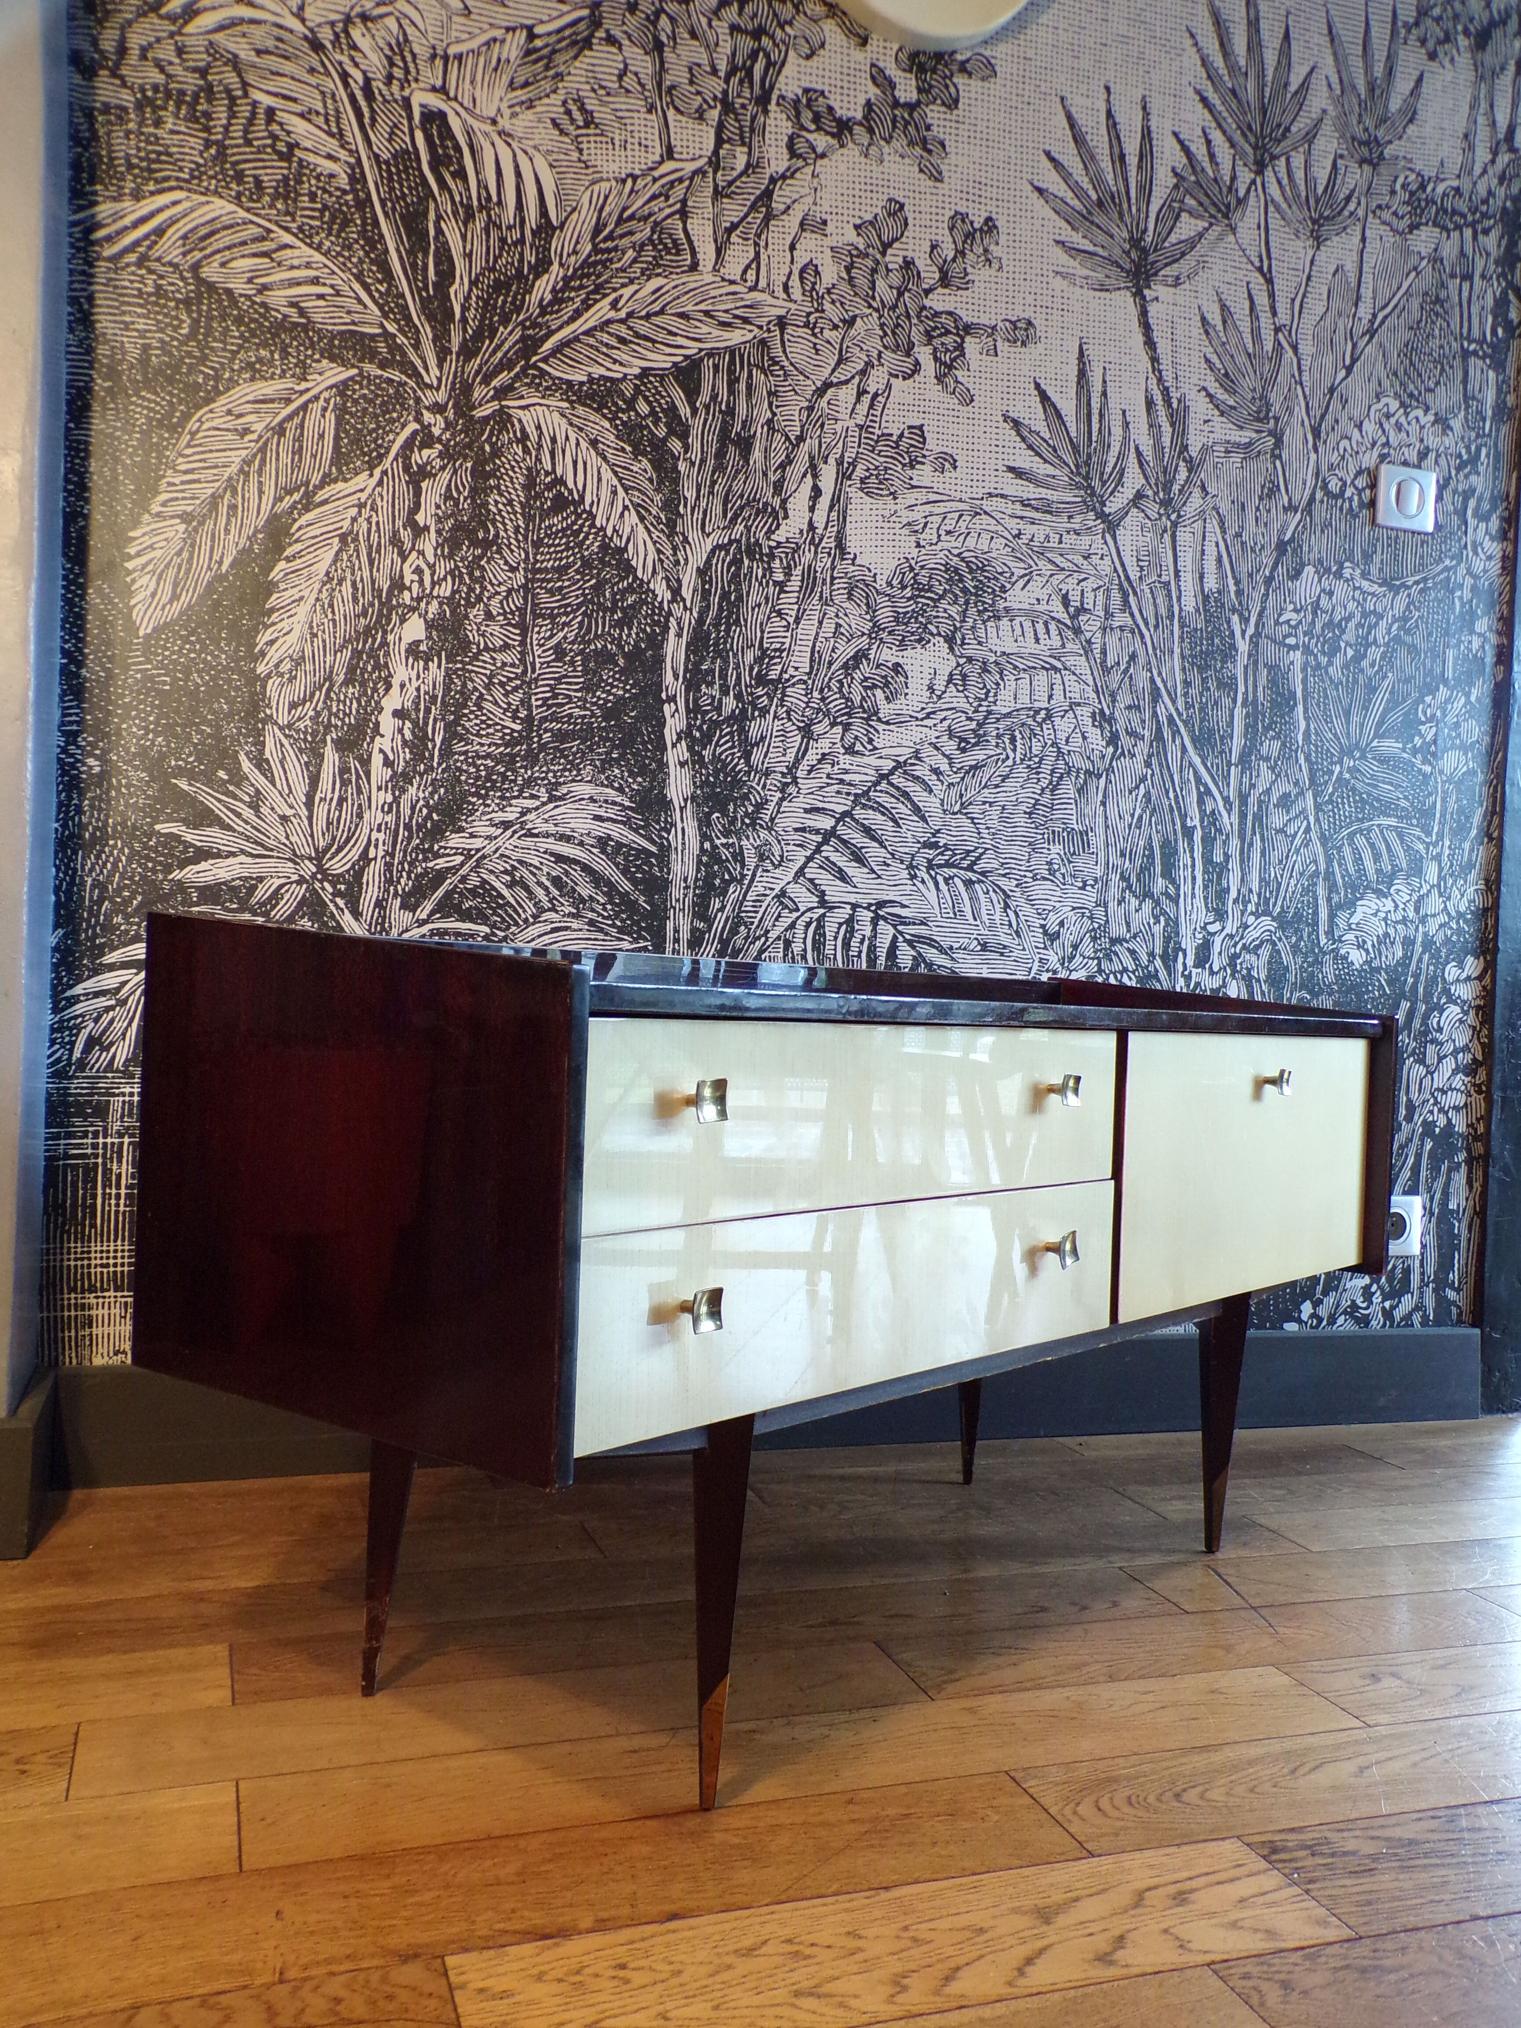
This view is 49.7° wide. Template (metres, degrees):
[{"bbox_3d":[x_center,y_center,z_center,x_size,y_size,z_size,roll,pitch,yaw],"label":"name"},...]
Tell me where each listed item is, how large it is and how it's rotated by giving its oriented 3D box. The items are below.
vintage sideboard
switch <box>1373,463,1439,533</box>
[{"bbox_3d":[0.126,0.239,1.427,0.420,0.565,1.200,2,0,40],"label":"vintage sideboard"},{"bbox_3d":[0.881,-0.700,2.240,0.084,0.084,0.013,2,0,-19],"label":"switch"}]

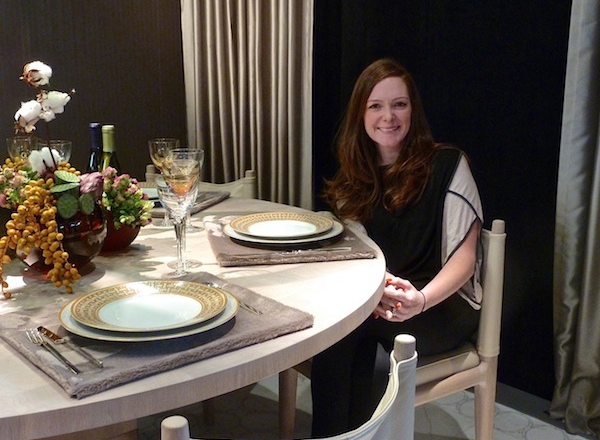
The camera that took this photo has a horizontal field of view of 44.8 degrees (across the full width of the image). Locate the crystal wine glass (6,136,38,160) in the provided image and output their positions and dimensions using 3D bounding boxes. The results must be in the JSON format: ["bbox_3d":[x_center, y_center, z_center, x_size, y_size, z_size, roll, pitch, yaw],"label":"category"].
[{"bbox_3d":[-0.760,-0.107,2.019,0.084,0.236,0.084,0,13,0],"label":"crystal wine glass"}]

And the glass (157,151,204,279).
[{"bbox_3d":[-0.260,0.002,1.565,0.096,0.240,0.096,0,13,0],"label":"glass"}]

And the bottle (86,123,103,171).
[{"bbox_3d":[-0.512,-0.095,1.847,0.079,0.298,0.079,0,13,0],"label":"bottle"}]

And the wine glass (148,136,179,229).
[{"bbox_3d":[-0.375,-0.102,2.019,0.084,0.238,0.084,0,13,0],"label":"wine glass"}]

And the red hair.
[{"bbox_3d":[0.213,-0.220,1.935,0.300,0.420,0.260,3,13,11],"label":"red hair"}]

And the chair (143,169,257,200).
[{"bbox_3d":[-0.487,0.214,2.799,0.500,0.760,0.510,5,14,20],"label":"chair"}]

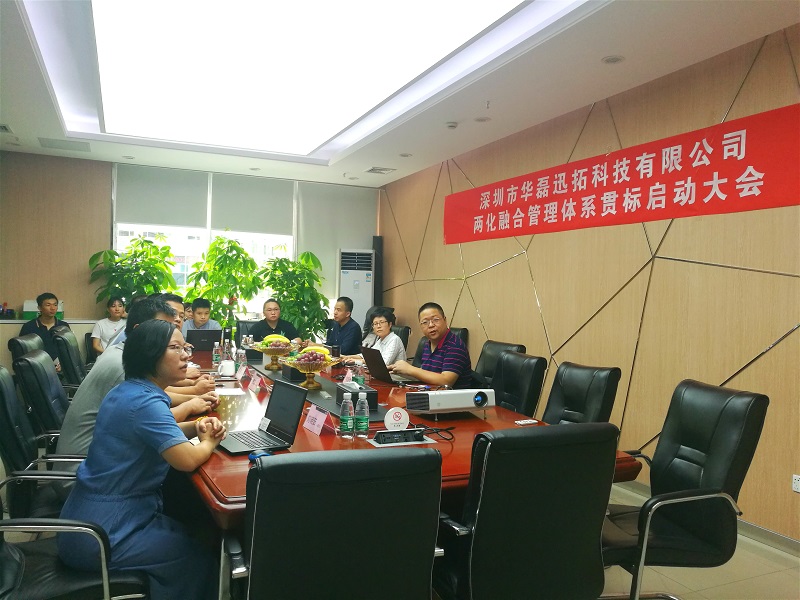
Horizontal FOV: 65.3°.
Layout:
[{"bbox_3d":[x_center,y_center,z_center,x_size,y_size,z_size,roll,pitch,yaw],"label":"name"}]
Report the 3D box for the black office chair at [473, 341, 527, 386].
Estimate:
[{"bbox_3d":[0.541,0.807,4.587,0.620,0.955,0.580,1,1,-32],"label":"black office chair"}]

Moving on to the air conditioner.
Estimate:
[{"bbox_3d":[-0.591,0.277,8.213,0.480,1.839,0.340,1,1,-12],"label":"air conditioner"}]

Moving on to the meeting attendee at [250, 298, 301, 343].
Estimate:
[{"bbox_3d":[-1.432,0.630,6.984,0.550,1.270,0.800,1,0,-21],"label":"meeting attendee"}]

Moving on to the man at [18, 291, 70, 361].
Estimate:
[{"bbox_3d":[-3.520,0.608,6.280,0.520,1.330,0.750,0,1,-42],"label":"man"}]

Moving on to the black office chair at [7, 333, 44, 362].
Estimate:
[{"bbox_3d":[-2.388,0.758,4.457,0.620,1.000,0.570,1,0,-18],"label":"black office chair"}]

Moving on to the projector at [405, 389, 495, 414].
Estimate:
[{"bbox_3d":[0.243,0.481,3.000,0.355,0.095,0.250,1,-2,-24],"label":"projector"}]

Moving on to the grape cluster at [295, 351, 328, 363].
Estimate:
[{"bbox_3d":[-0.550,0.354,3.880,0.190,0.090,0.140,1,1,-24],"label":"grape cluster"}]

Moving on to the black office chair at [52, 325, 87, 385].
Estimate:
[{"bbox_3d":[-2.657,0.783,5.537,0.660,1.030,0.580,0,1,-17],"label":"black office chair"}]

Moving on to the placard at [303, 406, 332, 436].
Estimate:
[{"bbox_3d":[-0.337,0.498,2.615,0.072,0.096,0.200,1,1,-28],"label":"placard"}]

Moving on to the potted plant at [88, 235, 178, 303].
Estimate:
[{"bbox_3d":[-2.929,0.226,6.805,0.950,1.857,0.950,1,1,-24],"label":"potted plant"}]

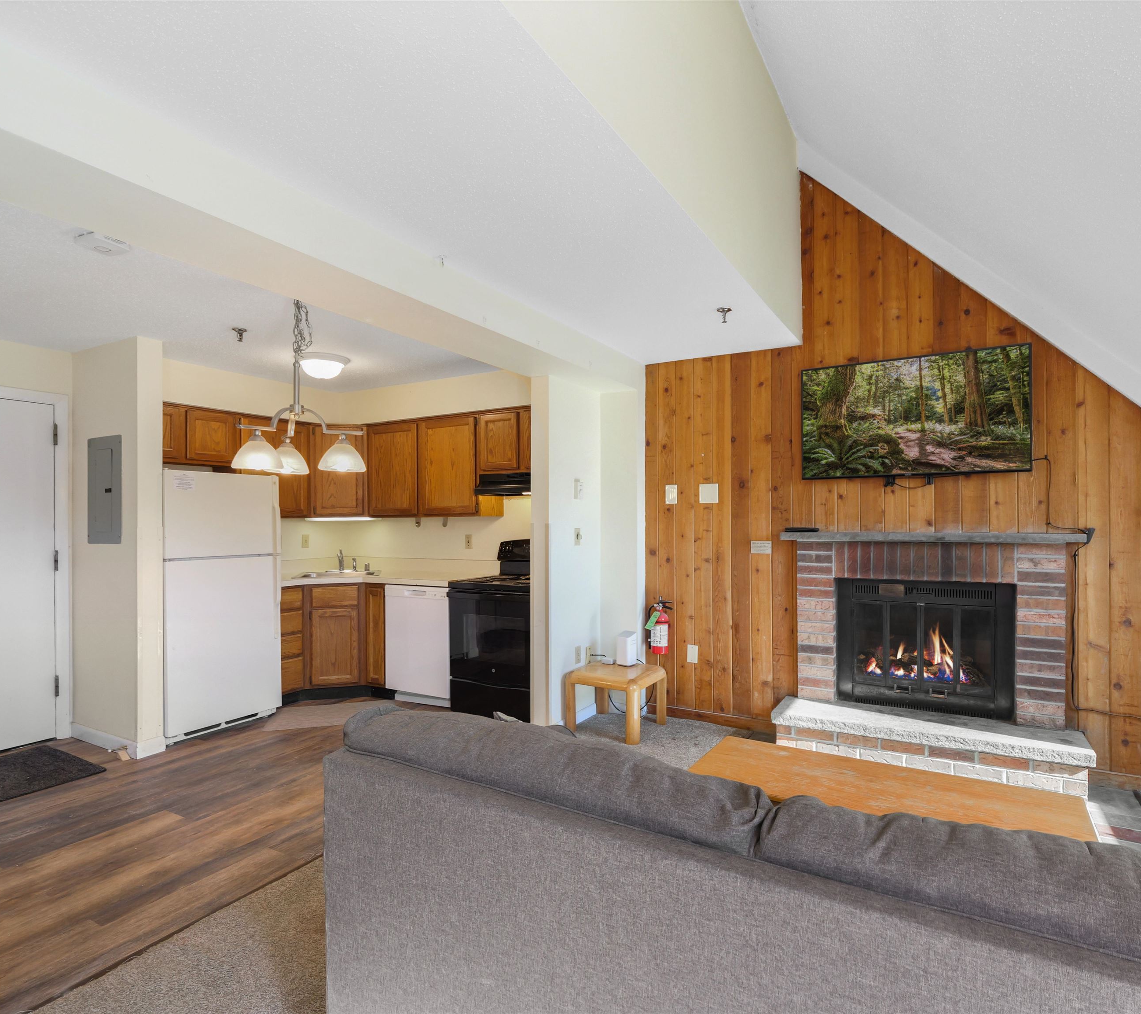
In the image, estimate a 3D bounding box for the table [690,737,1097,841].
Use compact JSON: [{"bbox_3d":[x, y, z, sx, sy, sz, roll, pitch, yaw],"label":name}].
[{"bbox_3d":[1.082,1.202,2.208,1.210,0.420,0.500,-1,-1,30],"label":"table"}]

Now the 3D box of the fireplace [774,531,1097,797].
[{"bbox_3d":[1.896,0.785,3.397,1.455,1.263,0.365,-1,-1,27],"label":"fireplace"}]

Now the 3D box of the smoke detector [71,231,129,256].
[{"bbox_3d":[-1.703,-0.970,2.279,0.125,0.045,0.130,-1,-1,27],"label":"smoke detector"}]

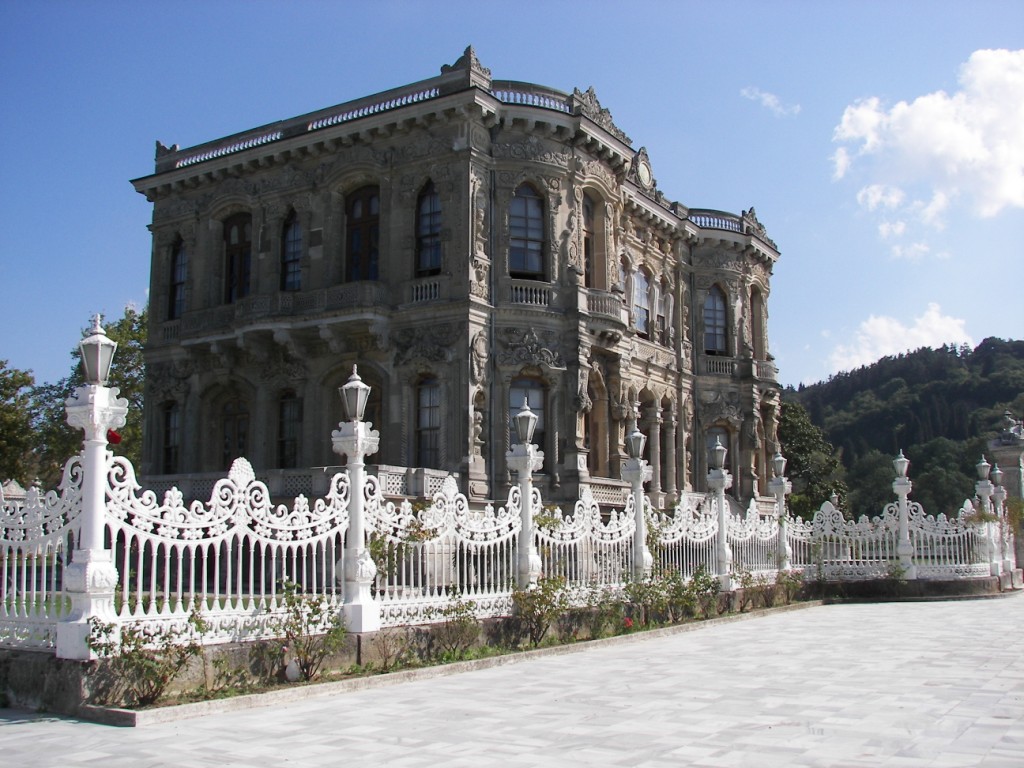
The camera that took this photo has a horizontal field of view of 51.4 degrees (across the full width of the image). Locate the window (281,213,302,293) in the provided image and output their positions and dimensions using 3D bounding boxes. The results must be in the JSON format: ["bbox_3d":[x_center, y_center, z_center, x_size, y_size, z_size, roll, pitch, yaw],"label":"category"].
[{"bbox_3d":[-7.668,-4.569,37.525,1.010,3.250,0.300,-5,-10,32],"label":"window"}]

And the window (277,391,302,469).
[{"bbox_3d":[-7.606,1.744,36.533,0.980,3.070,0.300,-5,-10,32],"label":"window"}]

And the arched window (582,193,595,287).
[{"bbox_3d":[2.576,-5.048,36.939,0.423,3.469,1.833,-5,-10,32],"label":"arched window"}]

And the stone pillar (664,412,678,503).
[{"bbox_3d":[6.763,3.029,45.409,0.520,3.870,0.520,0,-9,0],"label":"stone pillar"}]

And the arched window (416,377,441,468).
[{"bbox_3d":[-2.531,1.256,33.351,1.000,3.070,0.300,-5,-10,32],"label":"arched window"}]

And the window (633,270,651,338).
[{"bbox_3d":[5.431,-3.471,44.583,0.310,3.144,1.607,-5,-10,32],"label":"window"}]

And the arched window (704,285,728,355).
[{"bbox_3d":[9.122,-2.906,48.068,1.210,3.270,0.300,3,-9,-18],"label":"arched window"}]

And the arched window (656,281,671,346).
[{"bbox_3d":[6.491,-3.179,46.223,0.310,3.088,1.241,-5,-10,32],"label":"arched window"}]

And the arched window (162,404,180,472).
[{"bbox_3d":[-12.756,2.165,39.919,0.987,3.031,0.338,-5,-10,32],"label":"arched window"}]

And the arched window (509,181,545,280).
[{"bbox_3d":[0.467,-4.934,34.634,1.290,3.270,0.300,3,-9,-18],"label":"arched window"}]

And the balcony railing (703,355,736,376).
[{"bbox_3d":[9.330,-0.809,47.880,1.579,0.902,0.254,3,-9,-19],"label":"balcony railing"}]

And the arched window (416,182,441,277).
[{"bbox_3d":[-2.601,-4.996,34.339,1.050,3.230,0.300,-5,-10,32],"label":"arched window"}]

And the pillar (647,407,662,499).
[{"bbox_3d":[5.949,2.838,44.139,0.520,3.870,0.520,-5,-10,32],"label":"pillar"}]

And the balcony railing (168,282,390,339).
[{"bbox_3d":[-8.052,-2.415,36.604,9.165,1.015,1.297,-5,-10,32],"label":"balcony railing"}]

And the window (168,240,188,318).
[{"bbox_3d":[-12.796,-4.084,40.892,1.029,3.328,0.338,-5,-10,32],"label":"window"}]

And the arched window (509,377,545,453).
[{"bbox_3d":[0.469,1.304,33.686,1.260,3.070,0.300,3,-9,-18],"label":"arched window"}]

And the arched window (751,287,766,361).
[{"bbox_3d":[11.393,-2.898,50.462,0.423,3.525,1.805,-5,-10,32],"label":"arched window"}]

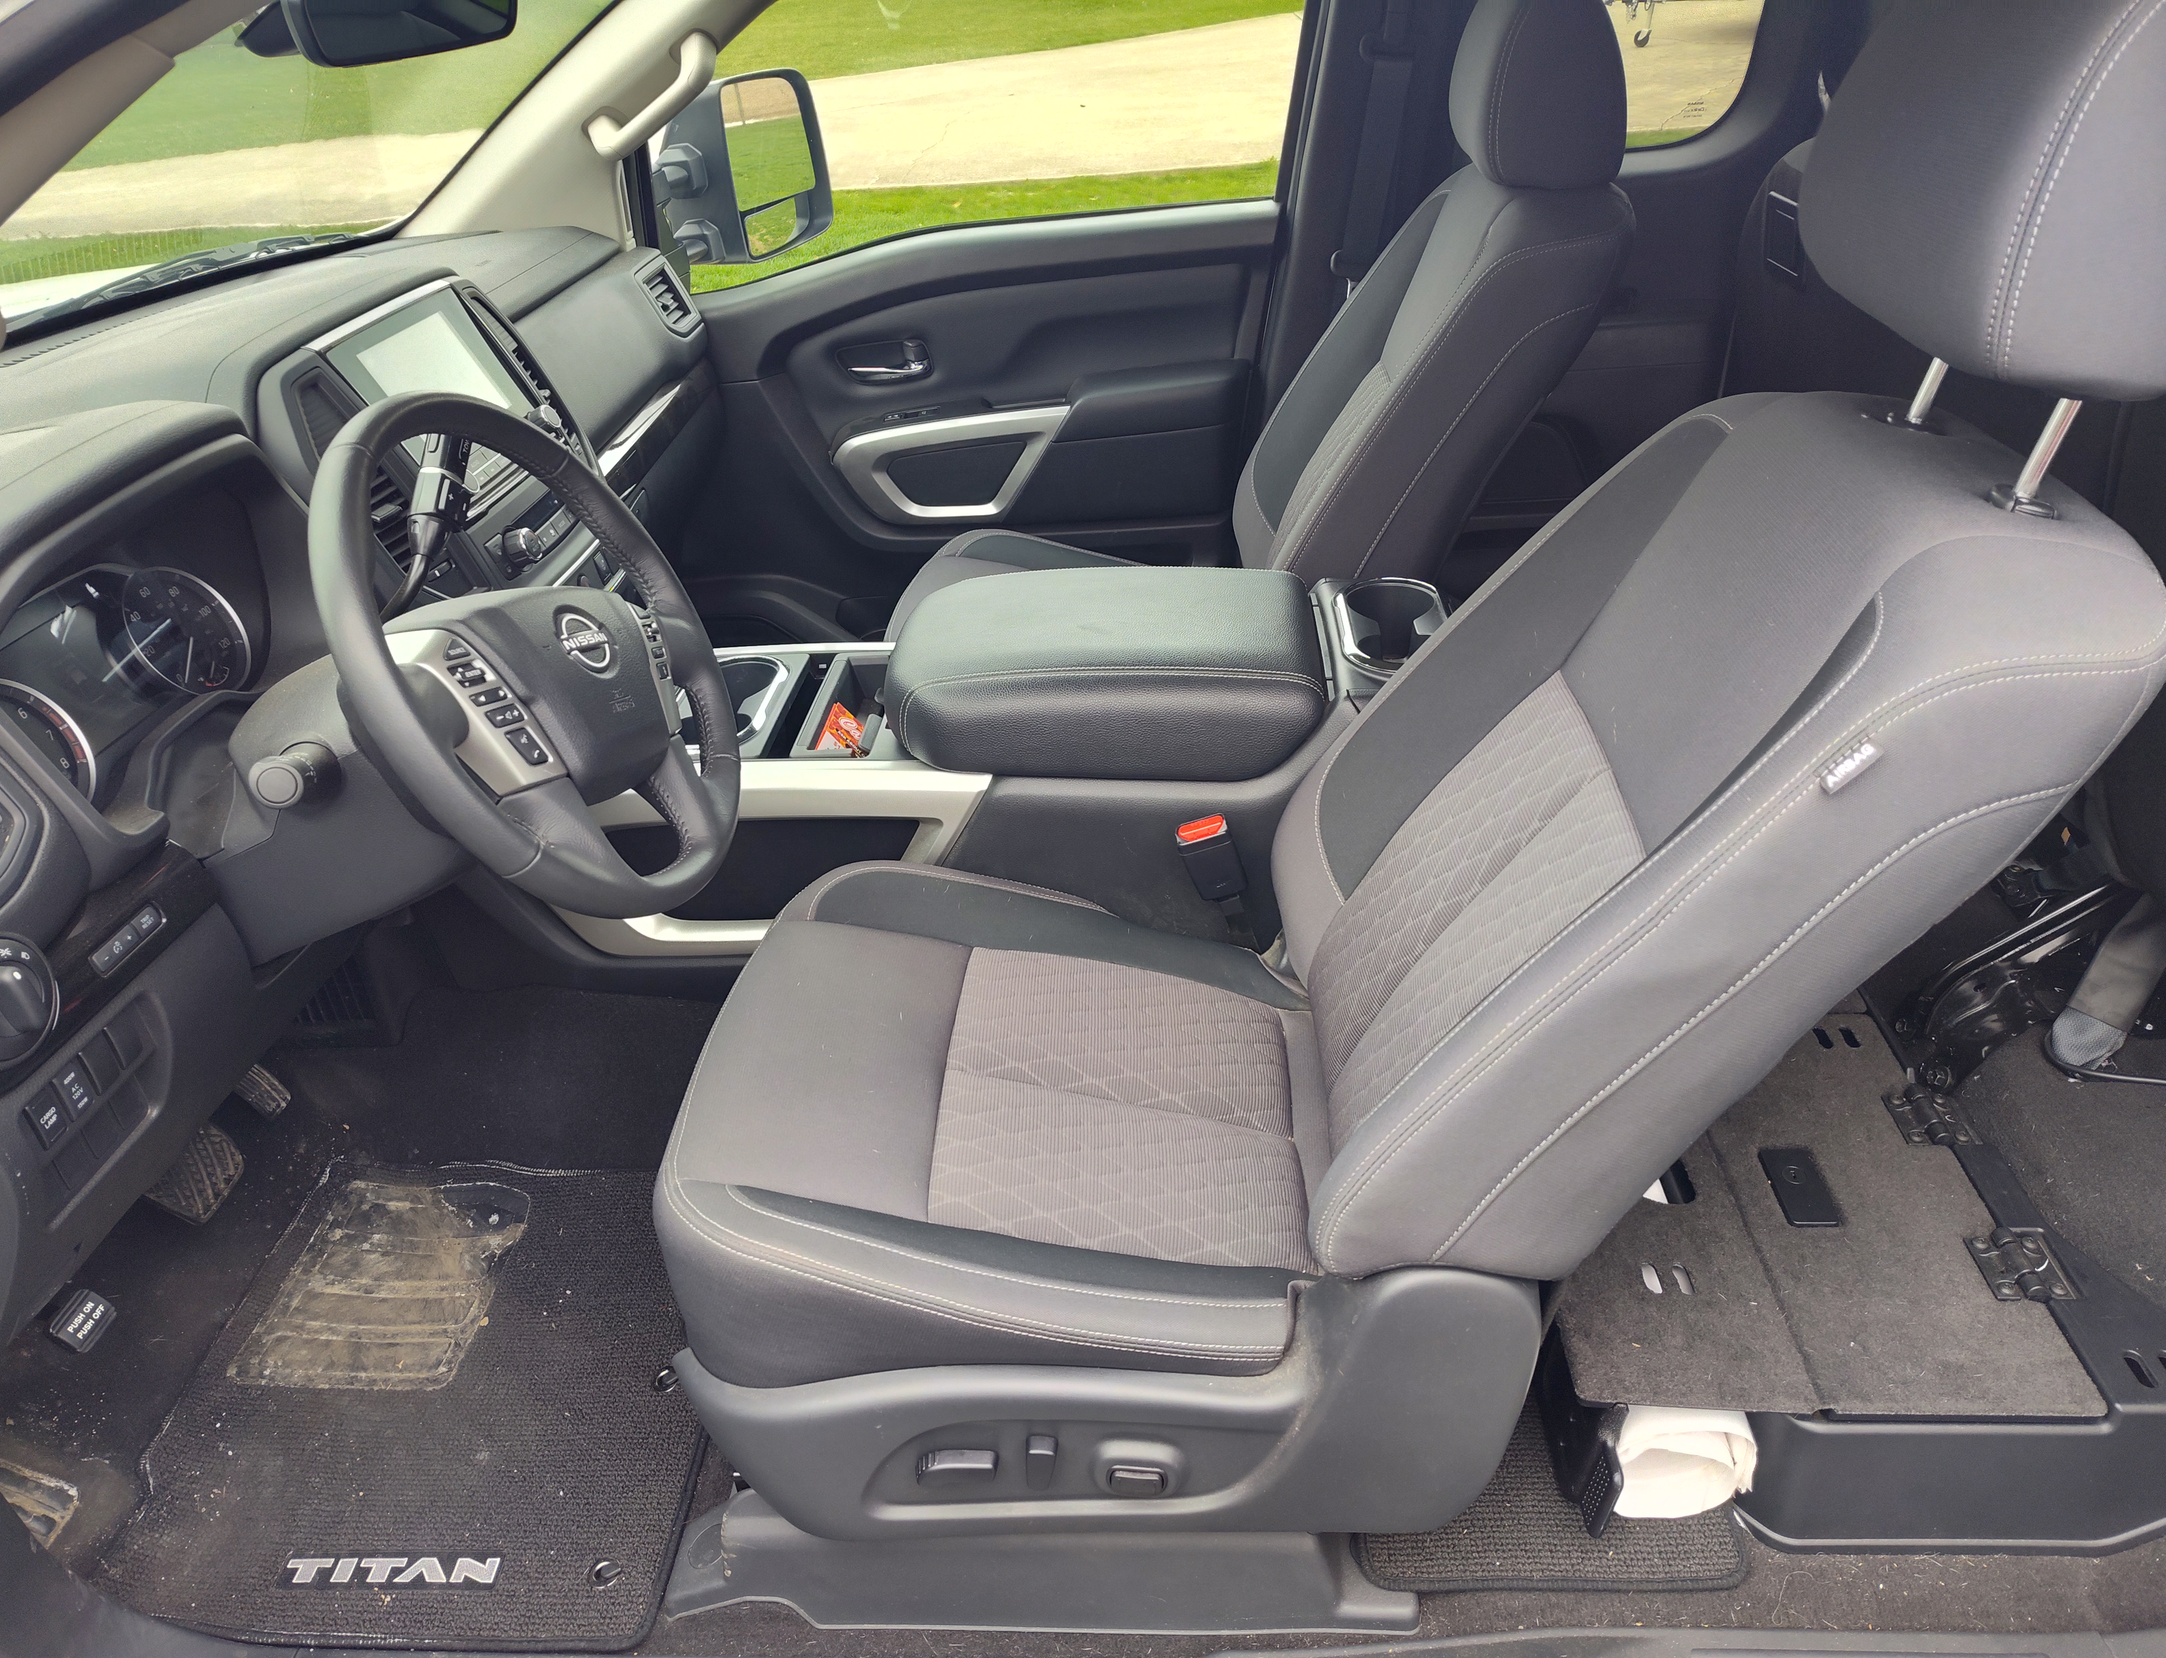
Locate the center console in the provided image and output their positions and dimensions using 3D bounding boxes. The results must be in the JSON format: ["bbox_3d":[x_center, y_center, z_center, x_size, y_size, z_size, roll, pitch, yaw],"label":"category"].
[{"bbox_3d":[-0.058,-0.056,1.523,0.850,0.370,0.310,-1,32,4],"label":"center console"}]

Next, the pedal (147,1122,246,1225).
[{"bbox_3d":[-0.805,0.306,1.320,0.030,0.066,0.098,-38,23,24],"label":"pedal"}]

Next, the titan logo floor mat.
[{"bbox_3d":[-0.560,0.487,1.329,0.500,0.025,0.510,-1,32,4],"label":"titan logo floor mat"}]

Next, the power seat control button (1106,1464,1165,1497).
[{"bbox_3d":[0.036,0.449,1.012,0.041,0.024,0.012,-1,32,4],"label":"power seat control button"}]

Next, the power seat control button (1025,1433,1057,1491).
[{"bbox_3d":[-0.029,0.436,1.005,0.021,0.046,0.016,-1,32,4],"label":"power seat control button"}]

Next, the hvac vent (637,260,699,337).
[{"bbox_3d":[-0.555,-0.702,1.937,0.040,0.090,0.105,-22,29,16],"label":"hvac vent"}]

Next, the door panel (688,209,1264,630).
[{"bbox_3d":[-0.189,-0.538,2.126,0.920,0.650,0.140,-1,32,4],"label":"door panel"}]

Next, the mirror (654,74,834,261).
[{"bbox_3d":[-0.512,-1.022,2.276,0.160,0.270,0.290,9,34,19],"label":"mirror"}]

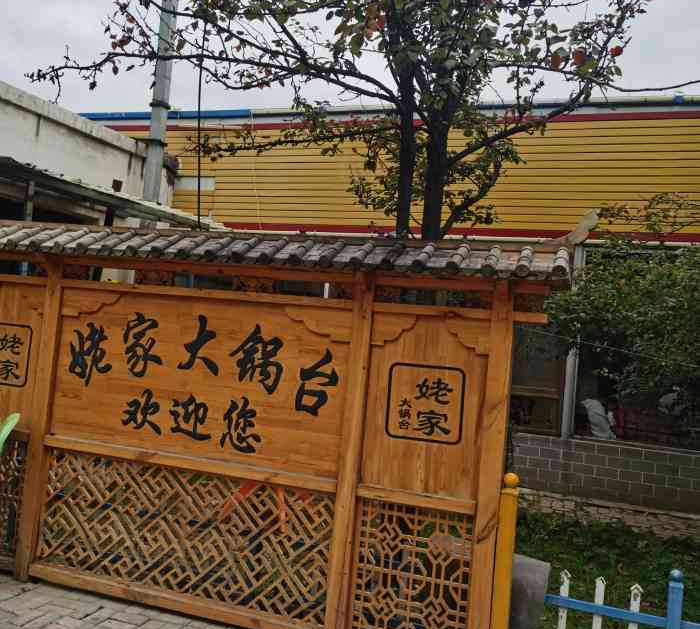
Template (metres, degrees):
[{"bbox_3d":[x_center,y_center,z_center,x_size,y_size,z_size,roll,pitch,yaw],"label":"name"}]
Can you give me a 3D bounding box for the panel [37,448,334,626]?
[{"bbox_3d":[-0.984,1.196,4.050,1.884,0.684,0.045,4,-3,20],"label":"panel"}]

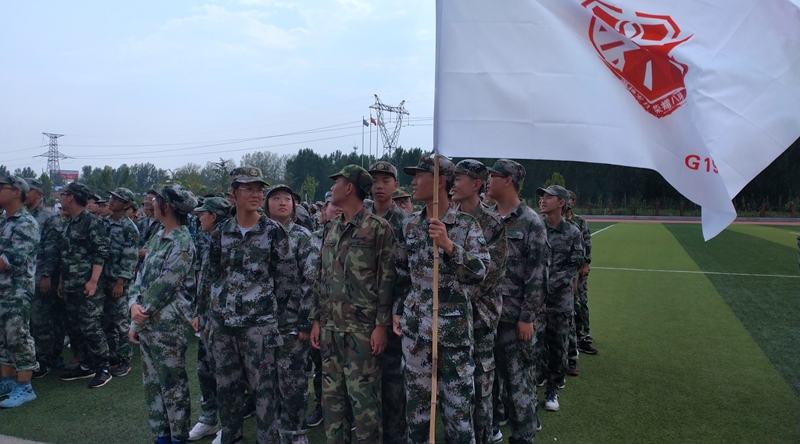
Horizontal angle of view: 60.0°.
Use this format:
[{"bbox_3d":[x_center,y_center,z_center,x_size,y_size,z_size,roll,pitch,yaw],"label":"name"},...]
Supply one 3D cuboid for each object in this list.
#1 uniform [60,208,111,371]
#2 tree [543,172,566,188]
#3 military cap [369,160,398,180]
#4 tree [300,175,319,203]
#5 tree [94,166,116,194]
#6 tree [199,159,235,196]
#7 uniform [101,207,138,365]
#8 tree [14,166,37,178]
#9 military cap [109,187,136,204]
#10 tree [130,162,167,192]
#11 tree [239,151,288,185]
[{"bbox_3d":[-2.708,0.583,5.950,0.460,1.400,0.320,1,1,35],"label":"uniform"},{"bbox_3d":[19.962,-3.367,89.000,2.800,5.980,2.700,1,1,0],"label":"tree"},{"bbox_3d":[-0.093,-0.297,3.920,0.170,0.115,0.240,1,1,14],"label":"military cap"},{"bbox_3d":[-11.487,-3.318,88.000,2.400,5.300,2.300,1,1,0],"label":"tree"},{"bbox_3d":[-38.947,-4.202,92.000,2.900,6.330,2.800,1,1,0],"label":"tree"},{"bbox_3d":[-19.742,-3.623,75.000,3.700,6.600,3.700,1,1,0],"label":"tree"},{"bbox_3d":[-2.559,0.579,6.325,0.460,1.390,0.330,1,2,25],"label":"uniform"},{"bbox_3d":[-54.017,-4.585,100.000,3.400,6.700,3.400,1,1,0],"label":"tree"},{"bbox_3d":[-2.531,-0.242,6.325,0.180,0.140,0.250,2,-8,36],"label":"military cap"},{"bbox_3d":[-37.364,-5.026,103.000,5.300,7.480,5.200,1,1,0],"label":"tree"},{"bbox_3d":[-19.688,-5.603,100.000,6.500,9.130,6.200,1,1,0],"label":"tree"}]

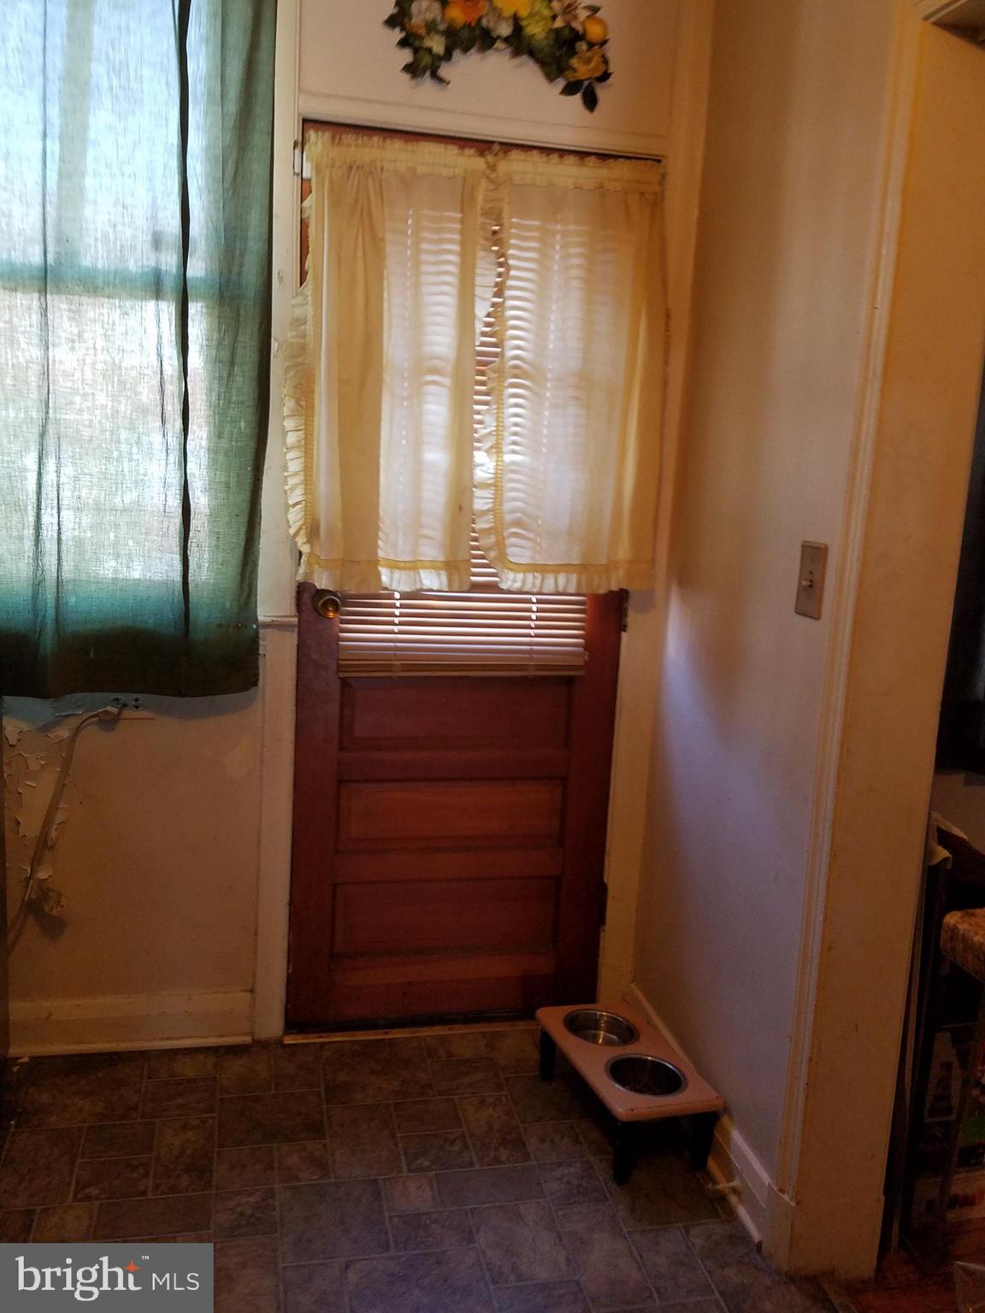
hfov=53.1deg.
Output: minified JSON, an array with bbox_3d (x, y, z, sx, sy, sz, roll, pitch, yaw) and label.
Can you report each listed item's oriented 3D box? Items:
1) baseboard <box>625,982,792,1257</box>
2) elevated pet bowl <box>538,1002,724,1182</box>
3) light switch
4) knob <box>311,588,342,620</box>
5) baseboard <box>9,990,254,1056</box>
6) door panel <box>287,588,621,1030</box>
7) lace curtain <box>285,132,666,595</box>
[{"bbox_3d":[0.397,0.910,2.026,0.035,0.132,0.800,1,9,-11],"label":"baseboard"},{"bbox_3d":[0.265,0.885,2.045,0.210,0.155,0.395,0,9,-21],"label":"elevated pet bowl"},{"bbox_3d":[0.507,-0.124,1.603,0.020,0.120,0.073,1,9,-11],"label":"light switch"},{"bbox_3d":[-0.358,-0.112,2.149,0.062,0.062,0.062,1,9,-12],"label":"knob"},{"bbox_3d":[-0.813,0.820,2.227,0.530,0.132,0.030,1,9,-12],"label":"baseboard"},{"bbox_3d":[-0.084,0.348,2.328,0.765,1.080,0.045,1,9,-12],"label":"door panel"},{"bbox_3d":[-0.023,-0.599,2.127,0.815,0.925,0.060,1,9,-12],"label":"lace curtain"}]

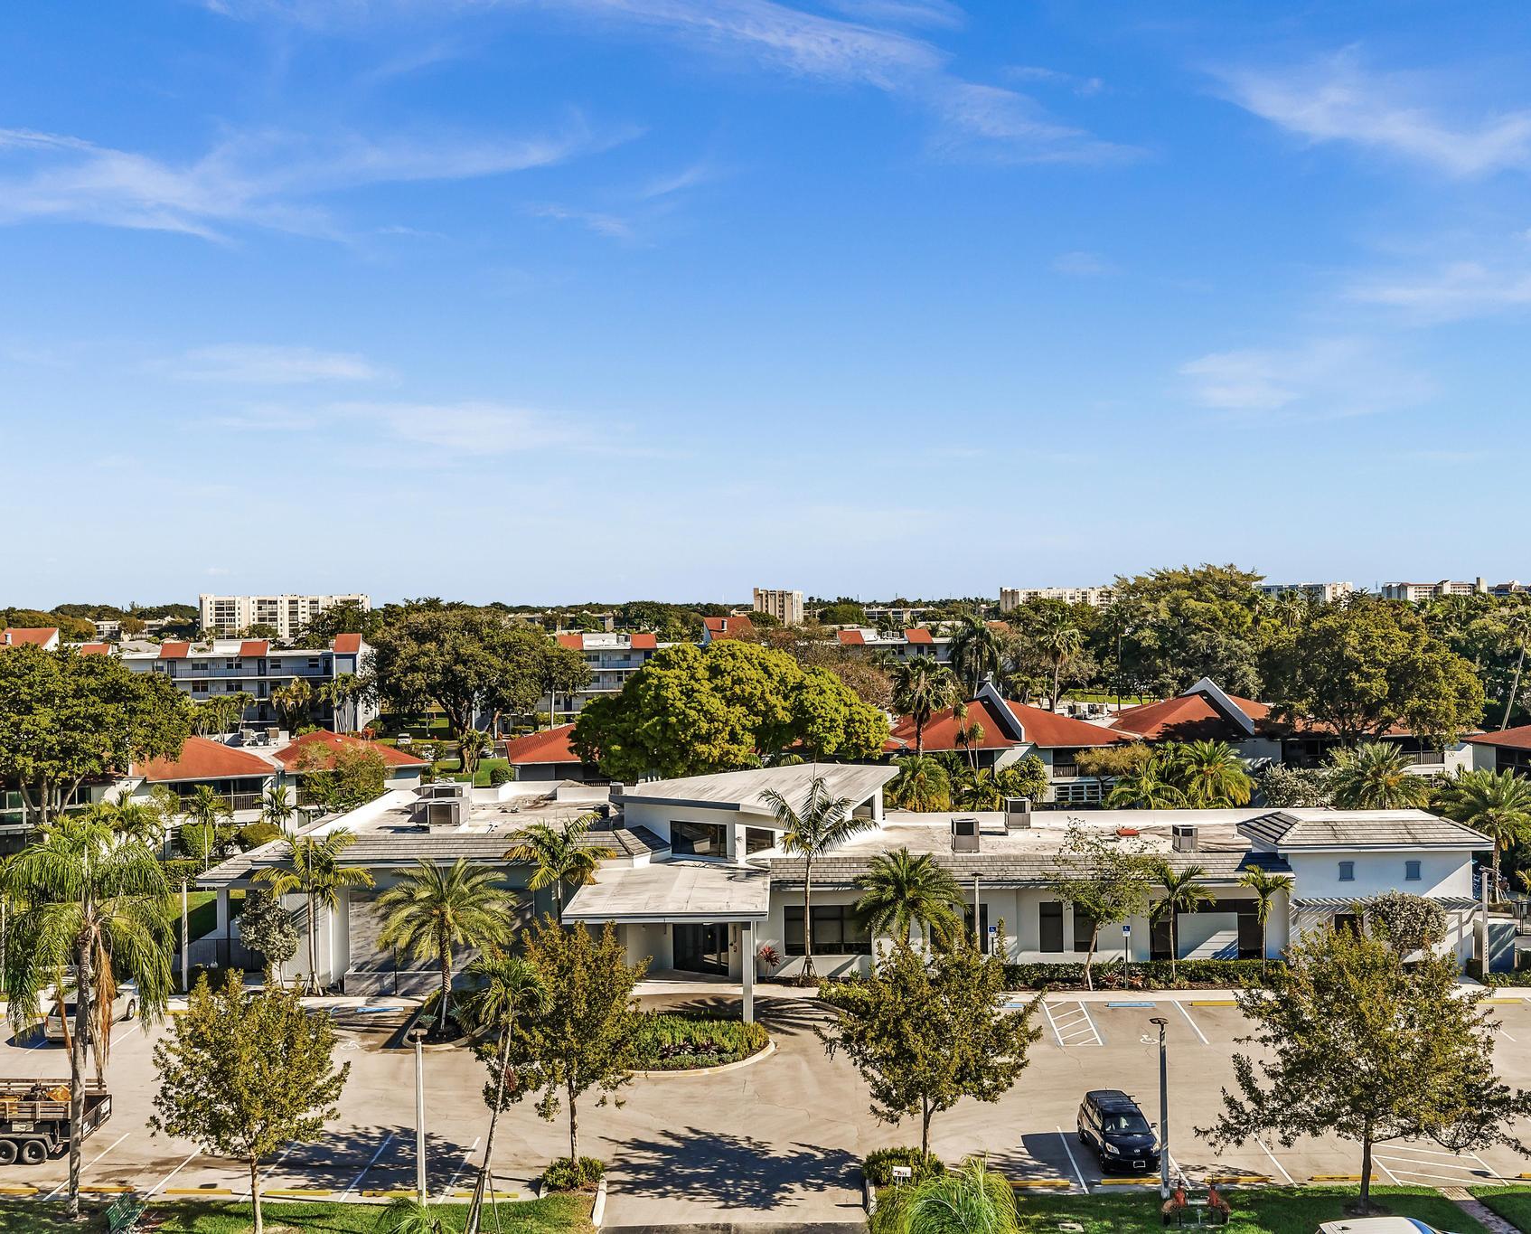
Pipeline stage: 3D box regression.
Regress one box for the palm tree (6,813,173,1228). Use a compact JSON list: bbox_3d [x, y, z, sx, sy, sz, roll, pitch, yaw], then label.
[{"bbox_3d":[-18.625,10.902,39.386,4.676,10.858,4.676,-1,1,2],"label":"palm tree"}]

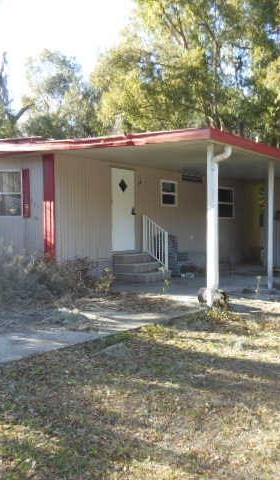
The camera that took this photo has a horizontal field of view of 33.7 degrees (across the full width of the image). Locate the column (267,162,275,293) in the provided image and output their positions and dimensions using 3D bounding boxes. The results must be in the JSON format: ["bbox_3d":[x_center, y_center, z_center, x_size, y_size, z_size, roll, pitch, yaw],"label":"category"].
[{"bbox_3d":[2.617,-0.284,9.216,0.090,2.550,0.090,2,2,40],"label":"column"}]

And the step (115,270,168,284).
[{"bbox_3d":[0.017,0.843,11.013,0.930,0.195,1.040,2,2,40],"label":"step"}]

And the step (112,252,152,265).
[{"bbox_3d":[-0.182,0.430,11.167,0.440,0.200,1.040,2,2,40],"label":"step"}]

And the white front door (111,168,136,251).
[{"bbox_3d":[-0.394,-0.724,11.204,0.070,1.945,0.860,2,2,40],"label":"white front door"}]

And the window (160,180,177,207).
[{"bbox_3d":[0.814,-1.247,12.629,0.070,0.700,0.770,2,2,40],"label":"window"}]

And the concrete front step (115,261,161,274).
[{"bbox_3d":[-0.082,0.643,11.090,0.680,0.200,1.040,2,2,40],"label":"concrete front step"}]

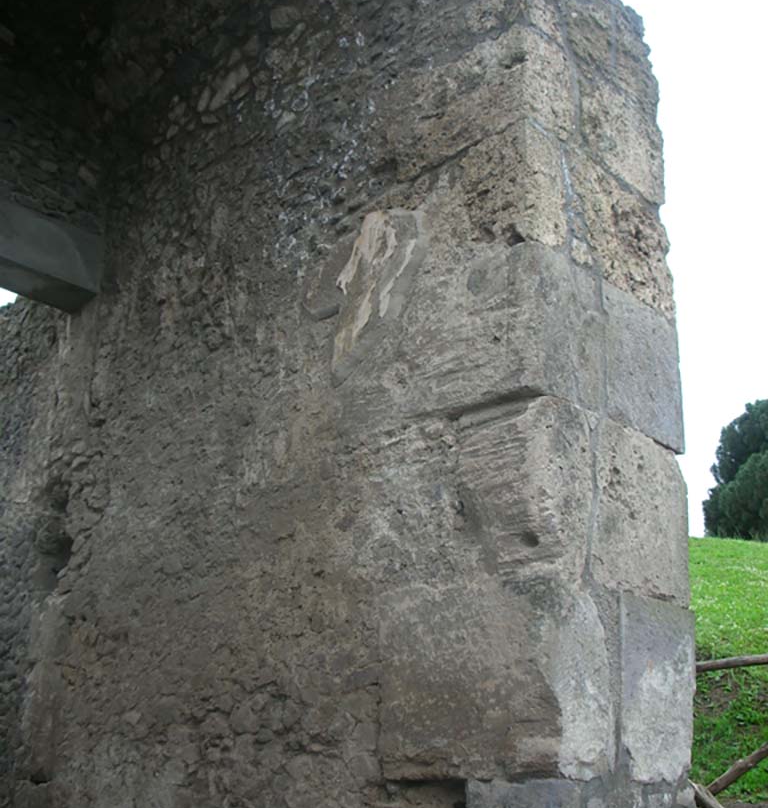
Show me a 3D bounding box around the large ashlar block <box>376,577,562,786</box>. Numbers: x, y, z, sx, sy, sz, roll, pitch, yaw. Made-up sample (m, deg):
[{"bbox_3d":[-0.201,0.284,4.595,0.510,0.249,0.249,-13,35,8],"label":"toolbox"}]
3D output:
[{"bbox_3d":[0.296,0.774,2.852,0.260,0.493,0.650,19,-26,-40],"label":"large ashlar block"}]

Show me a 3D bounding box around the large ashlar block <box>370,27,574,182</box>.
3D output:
[{"bbox_3d":[0.280,-0.907,3.510,0.248,0.364,0.717,19,-26,-40],"label":"large ashlar block"}]

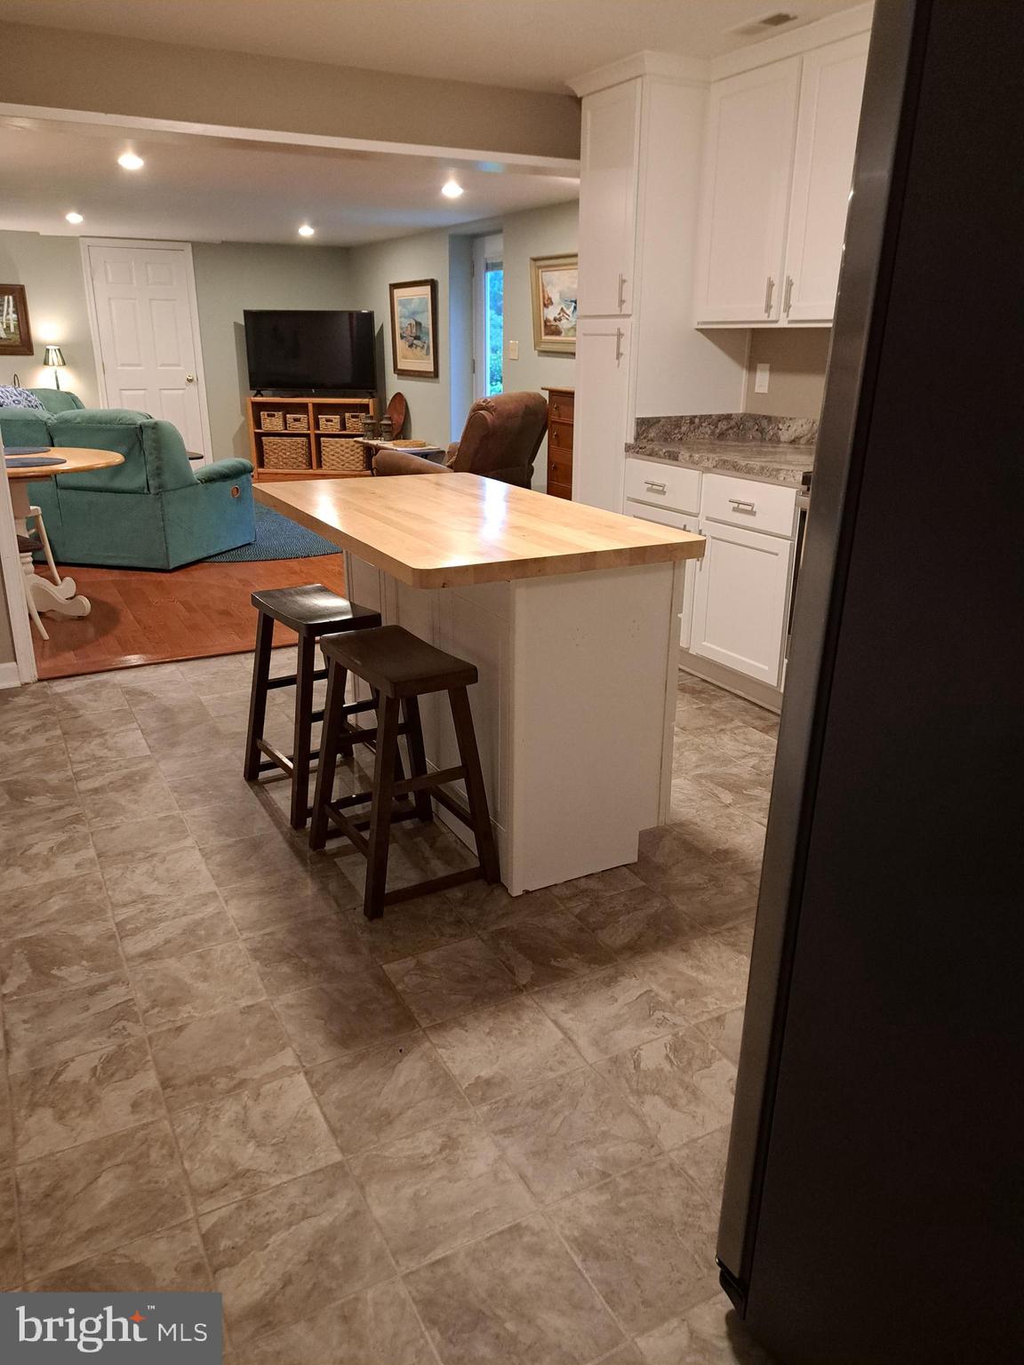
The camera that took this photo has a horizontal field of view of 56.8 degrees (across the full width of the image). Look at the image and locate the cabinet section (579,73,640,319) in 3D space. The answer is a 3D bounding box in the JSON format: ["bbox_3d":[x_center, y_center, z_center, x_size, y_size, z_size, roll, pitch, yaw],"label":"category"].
[{"bbox_3d":[0.404,-2.024,4.026,0.030,0.870,0.430,-10,22,-26],"label":"cabinet section"}]

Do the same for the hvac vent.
[{"bbox_3d":[0.875,-2.278,3.280,0.126,0.020,0.288,-10,23,-27],"label":"hvac vent"}]

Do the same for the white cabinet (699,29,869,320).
[{"bbox_3d":[1.188,-1.839,3.598,0.318,0.929,1.025,-10,23,-27],"label":"white cabinet"}]

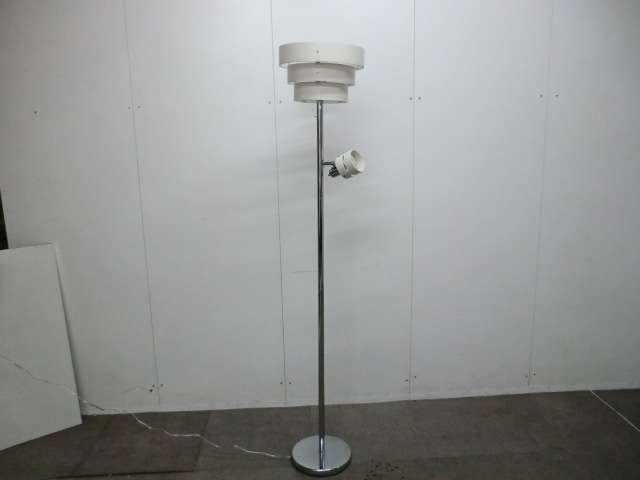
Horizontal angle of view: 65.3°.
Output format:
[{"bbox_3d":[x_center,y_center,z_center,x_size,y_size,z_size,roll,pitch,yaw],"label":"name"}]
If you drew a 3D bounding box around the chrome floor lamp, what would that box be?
[{"bbox_3d":[0.008,0.112,1.899,0.308,1.580,0.303,0,10,0],"label":"chrome floor lamp"}]

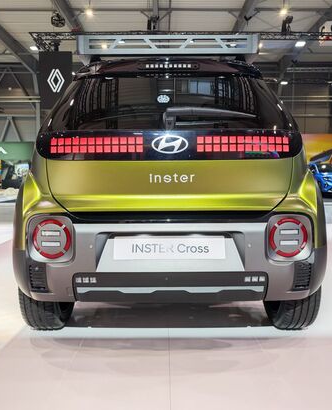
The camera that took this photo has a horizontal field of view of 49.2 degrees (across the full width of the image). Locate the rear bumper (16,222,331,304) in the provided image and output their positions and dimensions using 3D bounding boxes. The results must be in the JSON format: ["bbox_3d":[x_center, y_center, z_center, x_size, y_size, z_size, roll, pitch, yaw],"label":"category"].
[{"bbox_3d":[0.022,0.254,1.826,1.570,0.400,0.370,0,5,0],"label":"rear bumper"}]

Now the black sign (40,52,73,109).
[{"bbox_3d":[-4.806,-5.370,15.620,1.420,2.500,0.300,0,5,0],"label":"black sign"}]

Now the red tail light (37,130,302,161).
[{"bbox_3d":[0.020,-0.286,1.813,1.330,0.155,0.200,0,5,0],"label":"red tail light"}]

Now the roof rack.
[{"bbox_3d":[0.015,-0.988,2.679,1.100,0.120,1.150,0,5,0],"label":"roof rack"}]

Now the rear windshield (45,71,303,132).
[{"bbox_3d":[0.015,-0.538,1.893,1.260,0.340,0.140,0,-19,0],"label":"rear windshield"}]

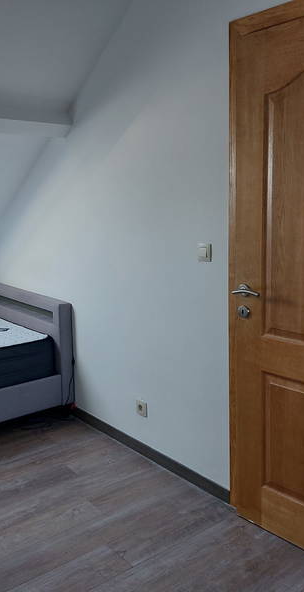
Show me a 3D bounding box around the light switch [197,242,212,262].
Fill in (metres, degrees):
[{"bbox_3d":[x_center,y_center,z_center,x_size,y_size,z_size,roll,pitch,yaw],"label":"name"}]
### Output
[{"bbox_3d":[0.242,-0.198,2.509,0.014,0.083,0.083,-8,11,-37],"label":"light switch"}]

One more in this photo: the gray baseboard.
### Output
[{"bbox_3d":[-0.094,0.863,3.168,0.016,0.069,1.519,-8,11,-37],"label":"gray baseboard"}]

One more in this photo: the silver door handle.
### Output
[{"bbox_3d":[0.393,-0.013,2.238,0.062,0.053,0.140,-9,12,-40],"label":"silver door handle"}]

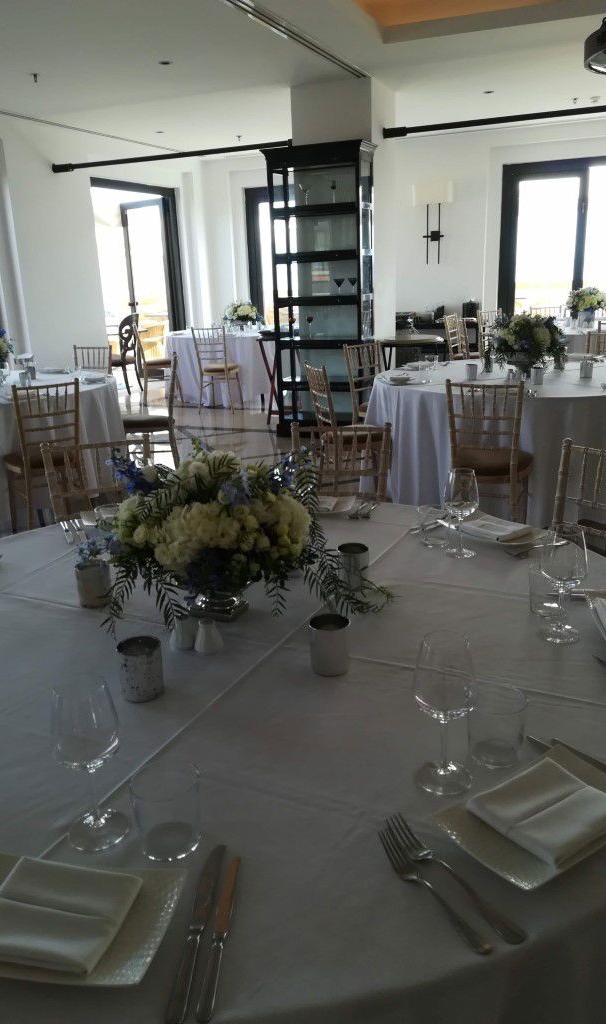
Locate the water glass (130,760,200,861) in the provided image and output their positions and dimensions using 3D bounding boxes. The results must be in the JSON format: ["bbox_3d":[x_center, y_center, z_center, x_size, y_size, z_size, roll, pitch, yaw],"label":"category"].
[{"bbox_3d":[-0.171,0.378,0.974,0.085,0.090,0.085,-2,17,0],"label":"water glass"}]

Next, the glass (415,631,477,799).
[{"bbox_3d":[0.195,0.276,1.067,0.085,0.217,0.085,6,19,23],"label":"glass"}]

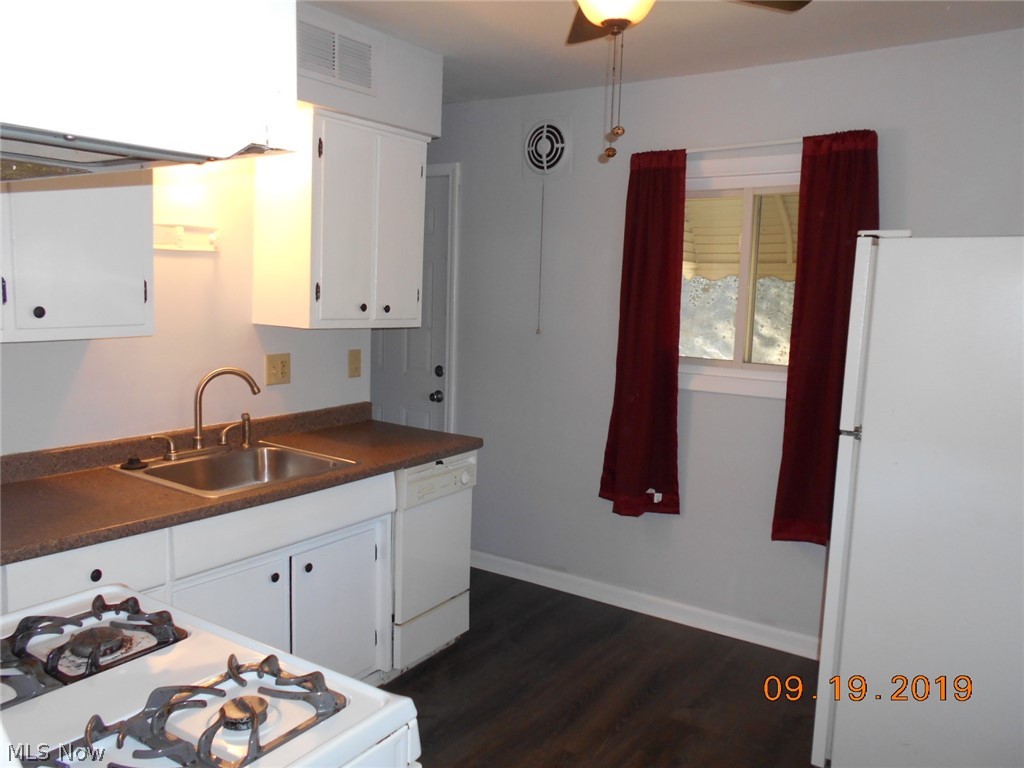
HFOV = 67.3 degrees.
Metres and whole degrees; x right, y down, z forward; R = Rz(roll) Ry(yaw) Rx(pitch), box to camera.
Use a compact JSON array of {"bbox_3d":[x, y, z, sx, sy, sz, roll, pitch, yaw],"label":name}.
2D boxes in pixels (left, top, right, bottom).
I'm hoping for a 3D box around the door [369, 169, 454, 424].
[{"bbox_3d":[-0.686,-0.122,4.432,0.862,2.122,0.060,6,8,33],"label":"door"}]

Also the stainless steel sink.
[{"bbox_3d":[-0.905,0.360,2.562,0.557,0.186,0.591,6,8,33],"label":"stainless steel sink"}]

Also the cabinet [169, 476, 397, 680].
[{"bbox_3d":[-0.913,0.714,2.601,0.610,0.815,0.876,6,8,34],"label":"cabinet"}]

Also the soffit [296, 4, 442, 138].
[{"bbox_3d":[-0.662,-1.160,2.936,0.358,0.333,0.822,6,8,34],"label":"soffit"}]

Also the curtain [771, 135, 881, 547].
[{"bbox_3d":[1.215,-0.140,2.925,0.350,1.610,0.100,6,8,34],"label":"curtain"}]

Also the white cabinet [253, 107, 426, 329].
[{"bbox_3d":[-0.661,-0.616,3.044,0.334,0.764,0.618,6,8,33],"label":"white cabinet"}]

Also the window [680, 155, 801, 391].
[{"bbox_3d":[0.959,-0.444,3.166,0.760,0.995,0.090,6,8,34],"label":"window"}]

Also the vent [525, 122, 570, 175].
[{"bbox_3d":[0.171,-1.146,3.728,0.252,0.255,0.030,6,8,33],"label":"vent"}]

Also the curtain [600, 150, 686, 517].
[{"bbox_3d":[0.590,-0.205,3.357,0.390,1.600,0.100,6,8,34],"label":"curtain"}]

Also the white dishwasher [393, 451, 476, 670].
[{"bbox_3d":[-0.524,0.669,3.194,0.585,0.822,0.460,6,8,33],"label":"white dishwasher"}]

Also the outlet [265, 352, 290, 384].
[{"bbox_3d":[-0.920,-0.057,3.042,0.009,0.120,0.117,6,8,33],"label":"outlet"}]

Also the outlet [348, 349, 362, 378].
[{"bbox_3d":[-0.685,-0.088,3.382,0.014,0.121,0.074,6,8,34],"label":"outlet"}]

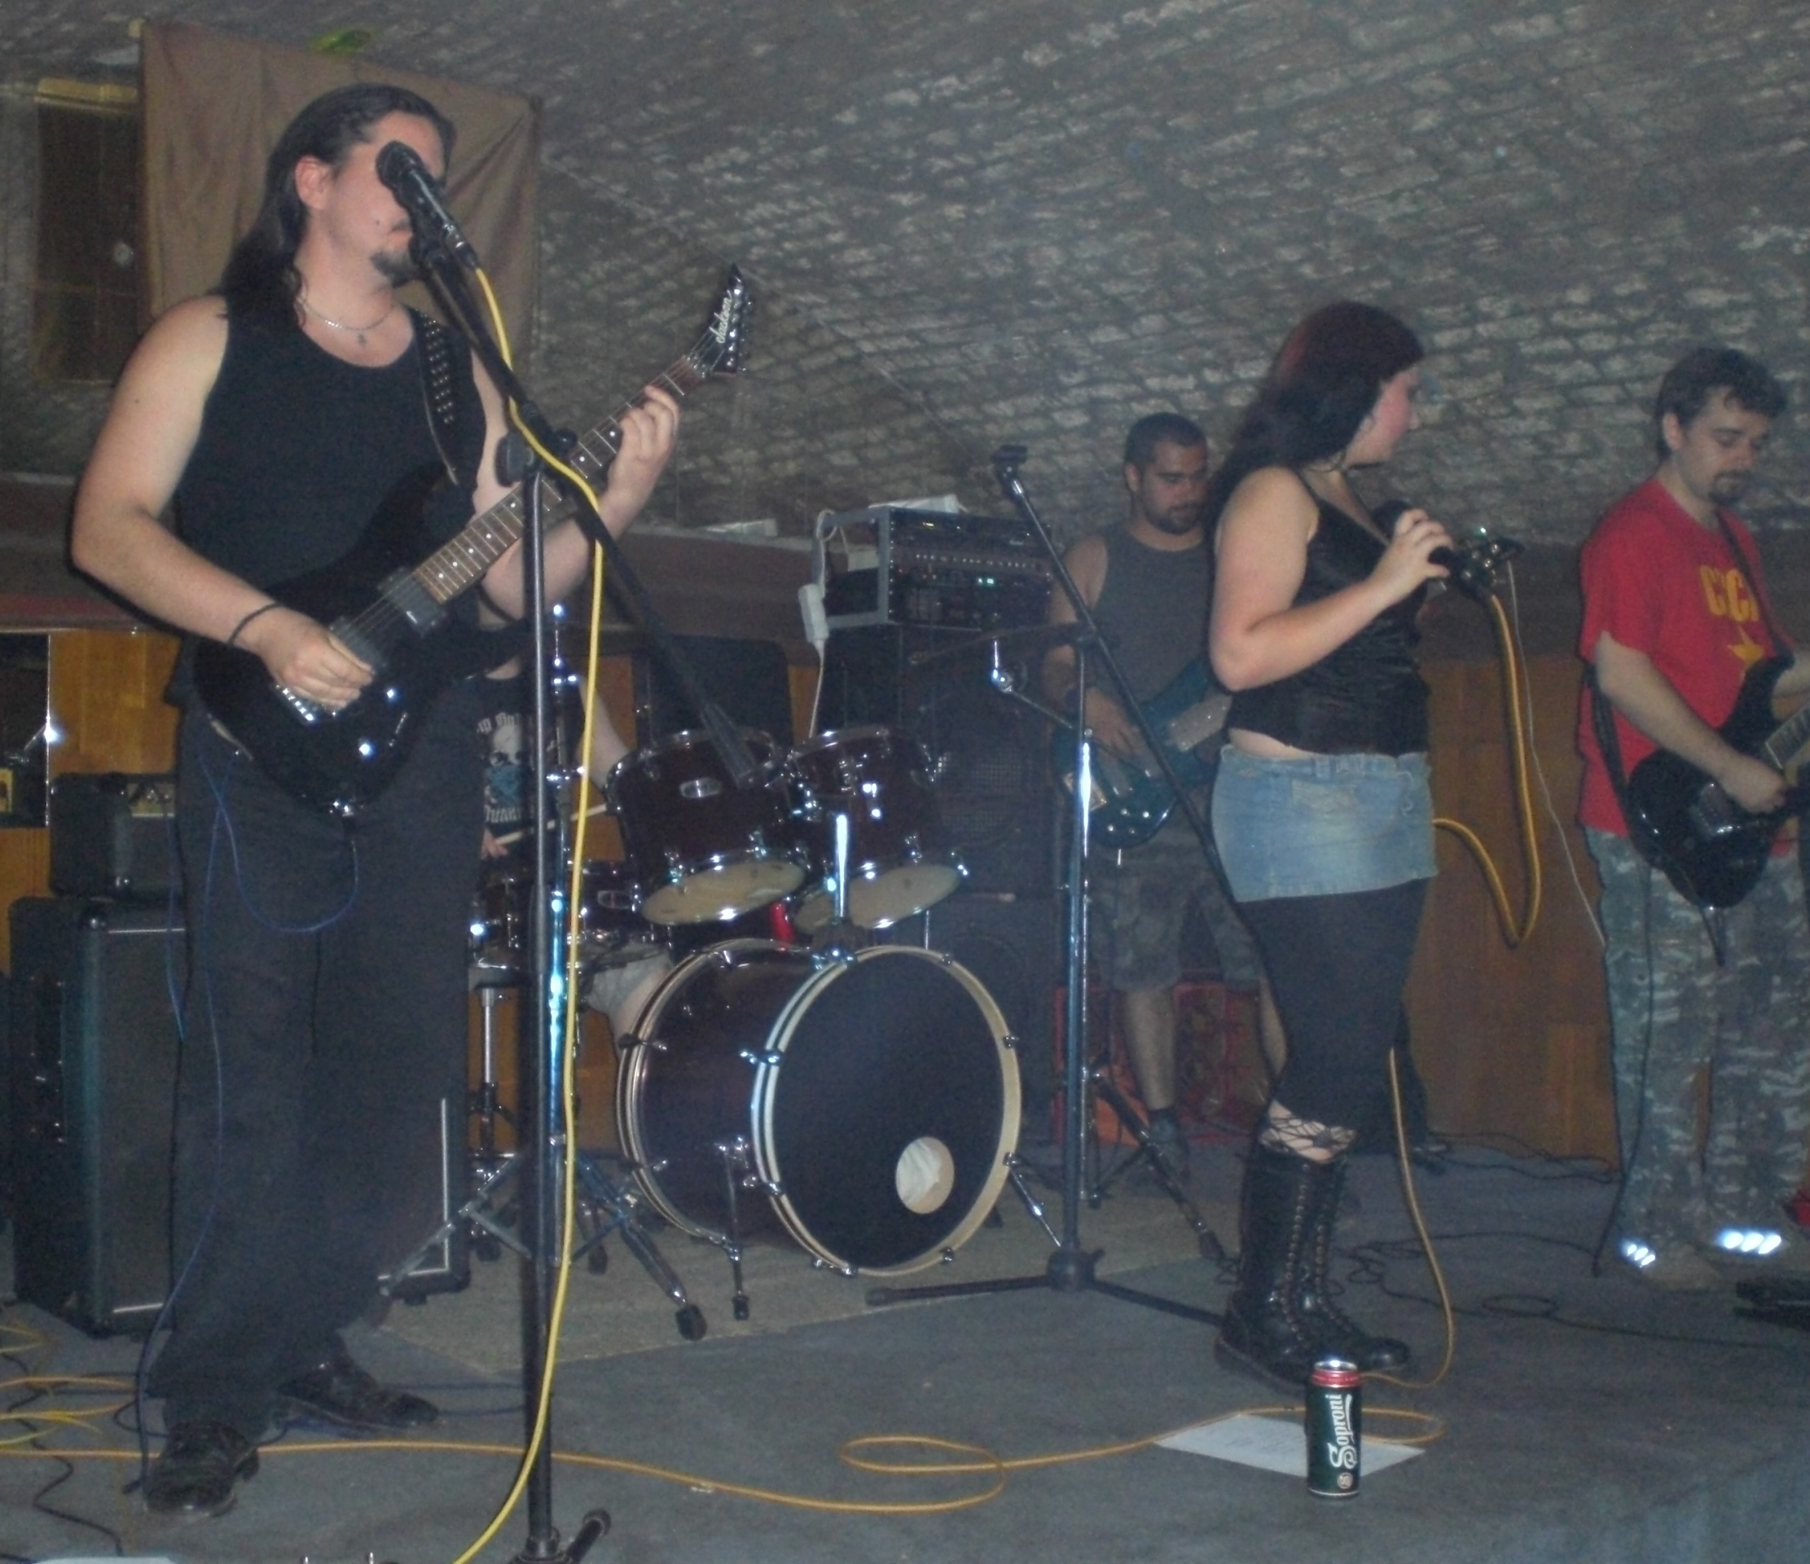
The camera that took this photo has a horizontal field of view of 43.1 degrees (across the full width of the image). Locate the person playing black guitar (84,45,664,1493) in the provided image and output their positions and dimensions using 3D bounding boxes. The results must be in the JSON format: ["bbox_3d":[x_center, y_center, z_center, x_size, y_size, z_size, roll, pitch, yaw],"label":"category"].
[{"bbox_3d":[-0.760,-0.010,3.060,0.740,1.850,0.620,0,0,-32],"label":"person playing black guitar"}]

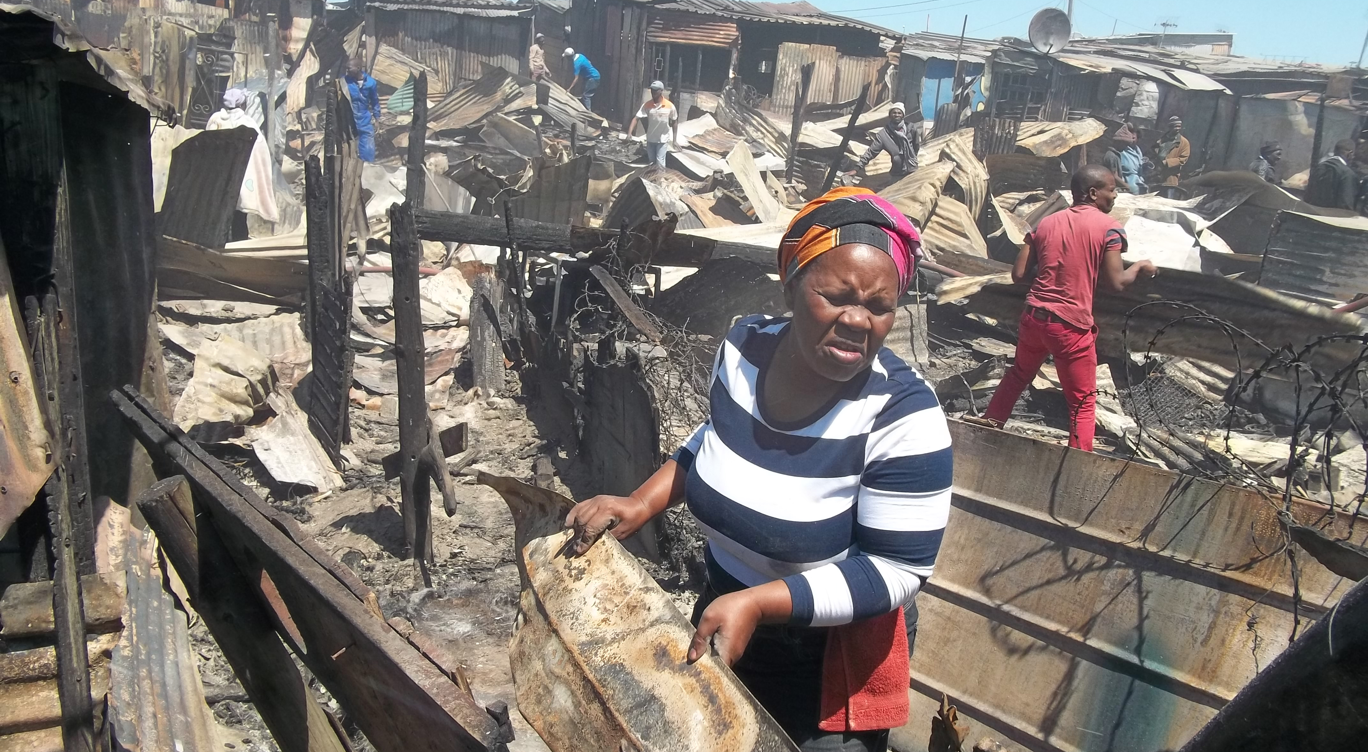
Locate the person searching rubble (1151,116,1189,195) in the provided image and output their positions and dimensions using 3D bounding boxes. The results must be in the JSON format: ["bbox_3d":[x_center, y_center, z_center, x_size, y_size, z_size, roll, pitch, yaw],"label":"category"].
[{"bbox_3d":[6.903,-2.828,17.955,0.550,1.700,0.400,7,11,24],"label":"person searching rubble"}]

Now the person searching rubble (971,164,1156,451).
[{"bbox_3d":[1.903,-0.244,6.347,0.800,1.600,0.620,10,16,23],"label":"person searching rubble"}]

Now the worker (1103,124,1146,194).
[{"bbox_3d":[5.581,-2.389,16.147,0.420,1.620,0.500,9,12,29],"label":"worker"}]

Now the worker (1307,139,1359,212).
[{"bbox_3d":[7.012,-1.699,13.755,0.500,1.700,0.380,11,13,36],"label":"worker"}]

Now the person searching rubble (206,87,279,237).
[{"bbox_3d":[-4.156,-1.890,11.845,0.600,1.580,0.500,8,16,17],"label":"person searching rubble"}]

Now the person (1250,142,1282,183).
[{"bbox_3d":[6.569,-1.838,14.347,0.420,1.620,0.480,2,11,-3],"label":"person"}]

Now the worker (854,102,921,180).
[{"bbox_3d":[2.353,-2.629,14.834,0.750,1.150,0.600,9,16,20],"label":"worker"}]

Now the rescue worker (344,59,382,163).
[{"bbox_3d":[-3.940,-3.065,15.578,0.520,1.680,0.400,5,15,6],"label":"rescue worker"}]

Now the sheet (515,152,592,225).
[{"bbox_3d":[-1.170,-1.619,11.300,0.680,0.750,0.120,2,11,-6],"label":"sheet"}]

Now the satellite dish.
[{"bbox_3d":[6.210,-5.872,21.679,0.780,0.810,0.300,3,15,-1],"label":"satellite dish"}]

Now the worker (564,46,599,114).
[{"bbox_3d":[-1.883,-5.381,23.320,0.680,1.320,0.500,2,11,-6],"label":"worker"}]

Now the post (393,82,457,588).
[{"bbox_3d":[-0.958,-0.153,4.658,0.220,1.880,0.140,1,11,-11],"label":"post"}]

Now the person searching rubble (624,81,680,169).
[{"bbox_3d":[-0.457,-2.742,15.416,0.660,1.680,0.420,6,15,8],"label":"person searching rubble"}]

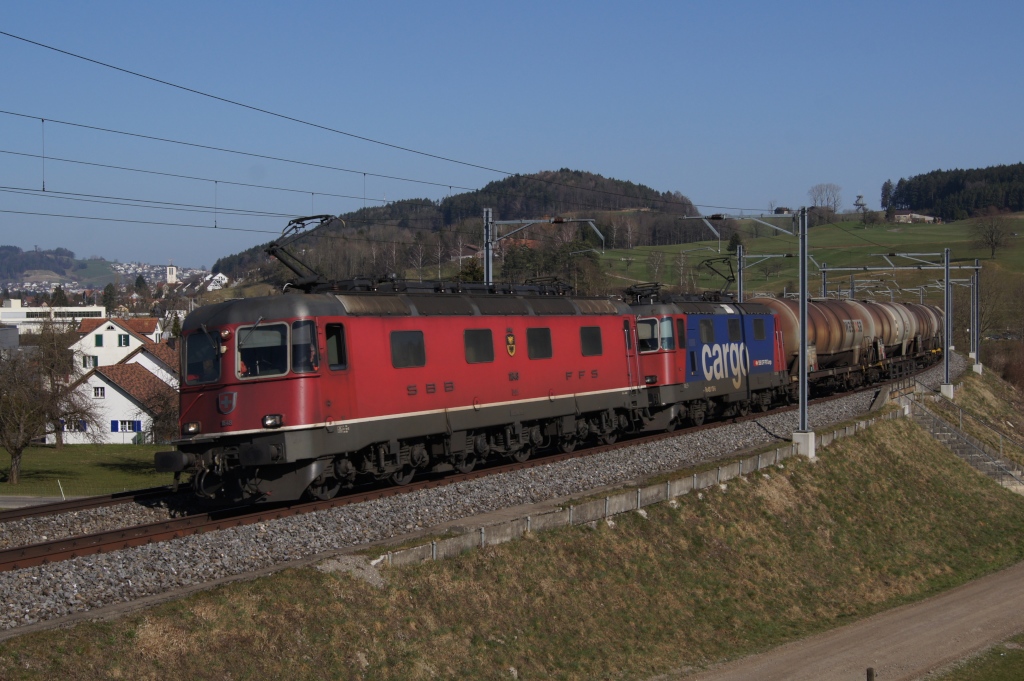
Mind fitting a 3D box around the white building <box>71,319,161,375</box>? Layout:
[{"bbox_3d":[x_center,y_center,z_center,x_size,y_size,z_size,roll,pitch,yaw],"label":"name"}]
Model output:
[{"bbox_3d":[-48.400,2.586,182.566,10.000,10.700,11.000,0,1,0],"label":"white building"}]

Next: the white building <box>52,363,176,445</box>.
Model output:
[{"bbox_3d":[-36.950,5.738,139.362,10.300,7.000,13.500,0,1,0],"label":"white building"}]

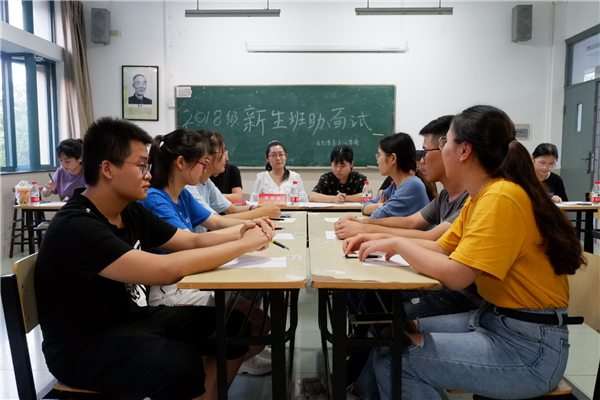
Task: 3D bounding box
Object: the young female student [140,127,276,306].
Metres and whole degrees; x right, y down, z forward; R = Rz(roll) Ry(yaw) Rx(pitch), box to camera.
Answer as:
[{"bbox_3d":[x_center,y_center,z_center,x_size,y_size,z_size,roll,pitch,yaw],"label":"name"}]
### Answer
[{"bbox_3d":[-0.450,0.316,2.263,0.680,1.280,0.560,-1,6,-6],"label":"young female student"}]

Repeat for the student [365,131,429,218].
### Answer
[{"bbox_3d":[0.600,0.241,2.852,0.640,1.260,0.480,0,5,1],"label":"student"}]

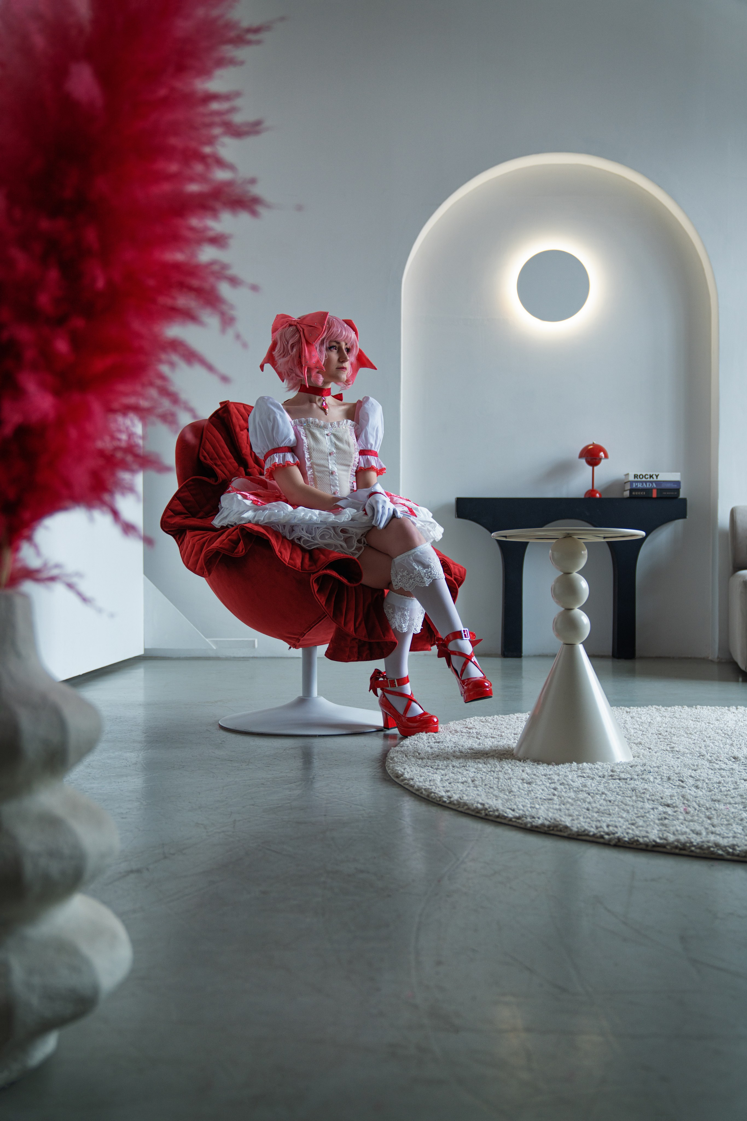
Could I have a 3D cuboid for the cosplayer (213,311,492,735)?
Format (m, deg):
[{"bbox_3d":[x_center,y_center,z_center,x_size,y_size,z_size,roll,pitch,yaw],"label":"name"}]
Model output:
[{"bbox_3d":[-0.070,-0.137,3.391,0.600,1.310,0.920,0,-1,-40],"label":"cosplayer"}]

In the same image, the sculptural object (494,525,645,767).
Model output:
[{"bbox_3d":[0.499,0.213,2.779,0.393,0.573,0.393,0,0,0],"label":"sculptural object"}]

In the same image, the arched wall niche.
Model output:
[{"bbox_3d":[1.021,-0.844,6.036,1.735,2.760,0.180,0,0,1],"label":"arched wall niche"}]

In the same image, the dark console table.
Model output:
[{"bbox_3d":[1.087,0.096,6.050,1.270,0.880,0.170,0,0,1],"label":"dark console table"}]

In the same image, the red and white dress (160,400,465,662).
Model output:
[{"bbox_3d":[-0.195,-0.117,3.421,0.900,0.830,0.840,0,-1,-40],"label":"red and white dress"}]

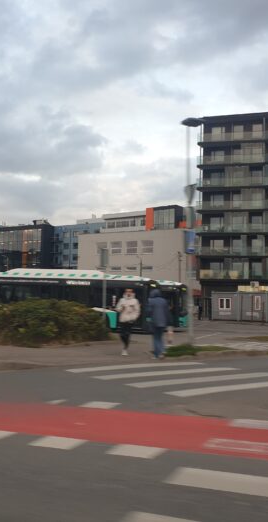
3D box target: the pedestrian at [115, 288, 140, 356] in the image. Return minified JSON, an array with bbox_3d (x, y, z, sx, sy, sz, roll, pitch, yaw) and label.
[{"bbox_3d":[-0.160,1.518,12.900,0.550,1.670,0.400,2,-5,-3],"label":"pedestrian"}]

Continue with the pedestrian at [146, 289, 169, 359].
[{"bbox_3d":[0.571,1.518,12.700,0.520,1.690,0.400,1,-5,6],"label":"pedestrian"}]

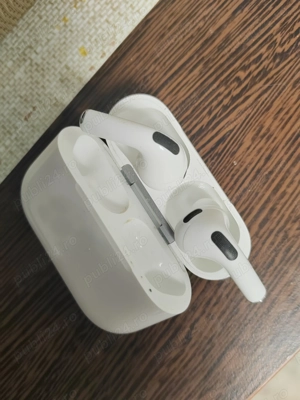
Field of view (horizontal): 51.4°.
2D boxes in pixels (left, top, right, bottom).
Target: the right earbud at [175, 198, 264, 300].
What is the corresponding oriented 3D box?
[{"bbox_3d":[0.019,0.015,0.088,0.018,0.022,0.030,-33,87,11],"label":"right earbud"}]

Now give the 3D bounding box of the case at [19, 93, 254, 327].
[{"bbox_3d":[-0.006,0.005,0.096,0.054,0.035,0.061,-36,83,31],"label":"case"}]

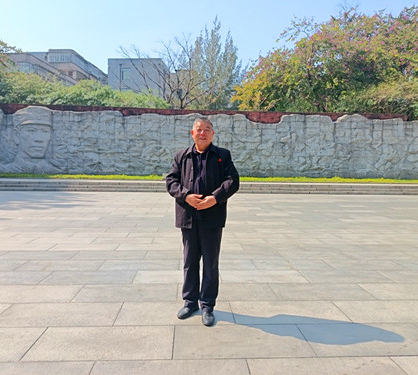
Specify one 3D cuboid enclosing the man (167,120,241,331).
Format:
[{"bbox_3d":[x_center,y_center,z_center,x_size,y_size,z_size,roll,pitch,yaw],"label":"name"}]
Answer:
[{"bbox_3d":[-0.055,0.272,2.910,0.600,1.700,0.360,1,5,5],"label":"man"}]

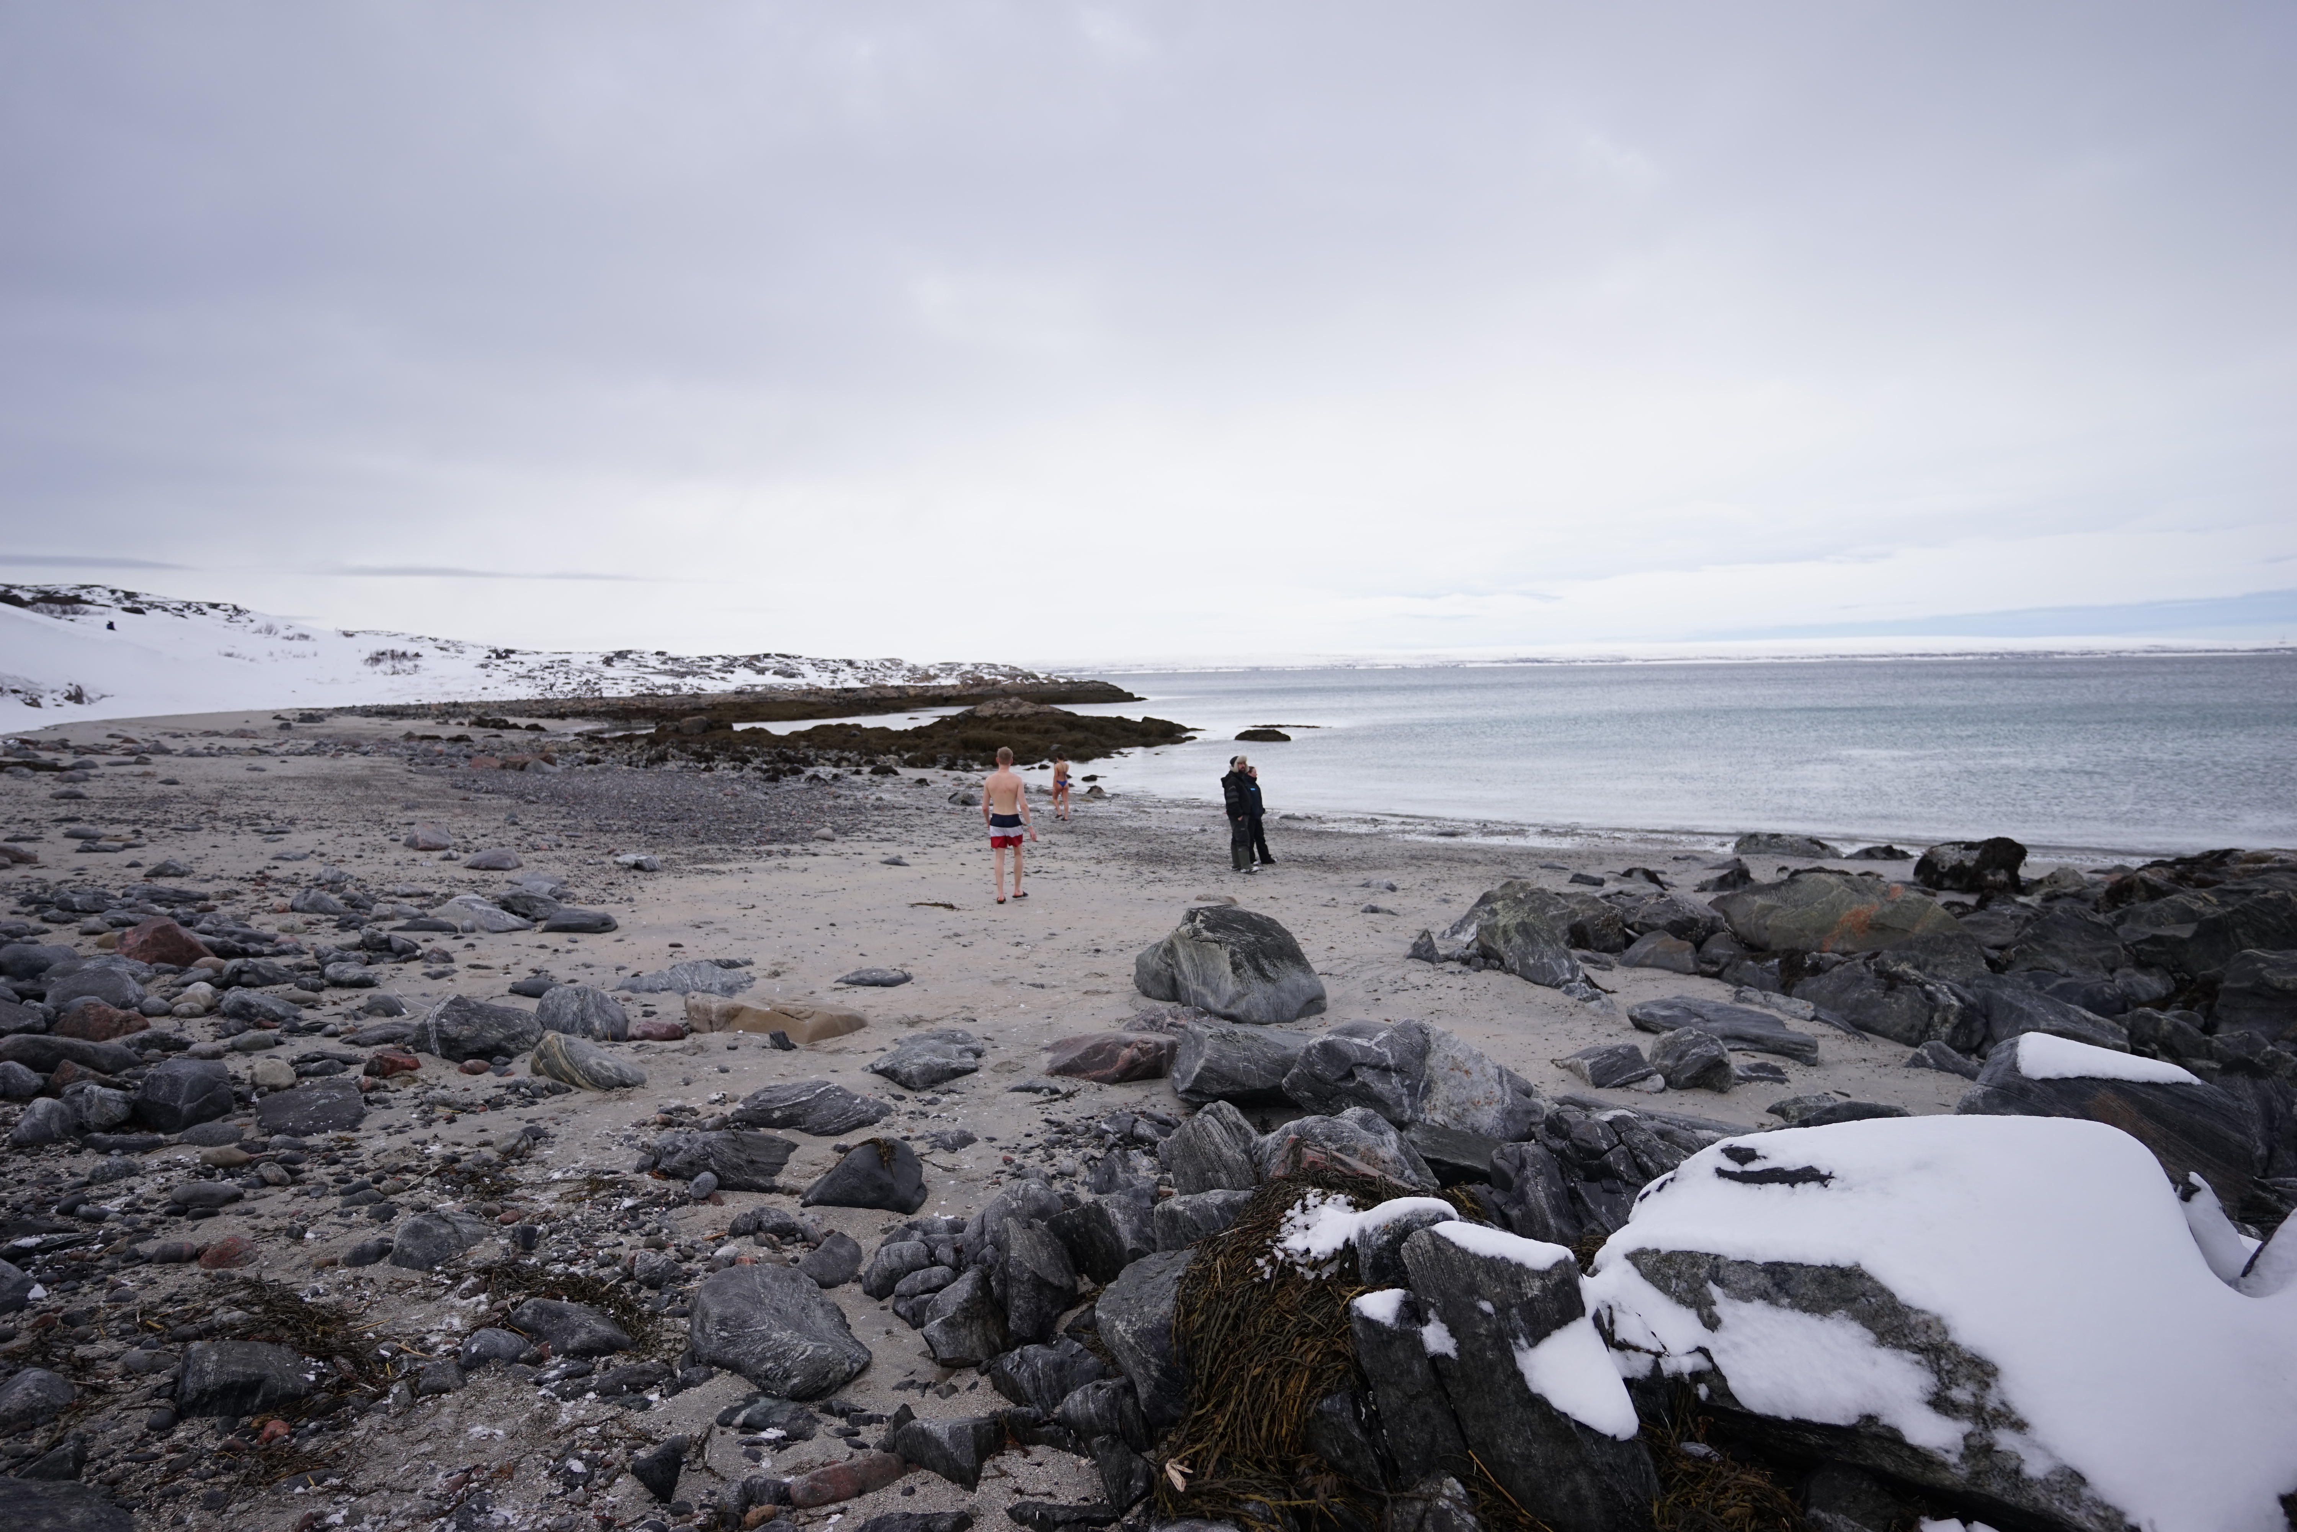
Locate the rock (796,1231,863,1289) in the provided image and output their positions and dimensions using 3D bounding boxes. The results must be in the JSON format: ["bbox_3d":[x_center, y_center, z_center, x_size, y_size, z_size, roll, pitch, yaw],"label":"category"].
[{"bbox_3d":[-0.976,1.513,3.333,0.194,0.125,0.155,-3,5,-20],"label":"rock"}]

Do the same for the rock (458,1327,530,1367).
[{"bbox_3d":[-1.902,1.694,3.157,0.179,0.083,0.104,-4,6,-30],"label":"rock"}]

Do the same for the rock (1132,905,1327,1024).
[{"bbox_3d":[0.572,1.379,7.591,1.328,0.727,1.062,0,5,15],"label":"rock"}]

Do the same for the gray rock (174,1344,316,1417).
[{"bbox_3d":[-2.444,1.665,2.953,0.299,0.117,0.194,-3,5,-25],"label":"gray rock"}]

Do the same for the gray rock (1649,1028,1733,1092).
[{"bbox_3d":[3.046,1.654,6.104,0.411,0.324,0.329,0,5,10],"label":"gray rock"}]

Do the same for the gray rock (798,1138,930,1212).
[{"bbox_3d":[-1.026,1.471,3.924,0.431,0.208,0.302,-1,5,5],"label":"gray rock"}]

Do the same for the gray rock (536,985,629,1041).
[{"bbox_3d":[-3.417,1.487,6.546,0.500,0.315,0.375,-2,5,-15],"label":"gray rock"}]

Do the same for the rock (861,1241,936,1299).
[{"bbox_3d":[-0.767,1.543,3.328,0.167,0.140,0.209,4,7,45],"label":"rock"}]

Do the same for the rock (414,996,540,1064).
[{"bbox_3d":[-3.717,1.423,6.016,0.597,0.289,0.448,-3,5,-20],"label":"rock"}]

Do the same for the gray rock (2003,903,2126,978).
[{"bbox_3d":[7.164,1.388,8.508,0.734,0.569,0.551,2,6,35],"label":"gray rock"}]

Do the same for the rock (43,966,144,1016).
[{"bbox_3d":[-6.221,1.341,6.419,0.432,0.263,0.324,-4,6,-30],"label":"rock"}]

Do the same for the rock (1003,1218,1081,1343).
[{"bbox_3d":[-0.328,1.597,3.376,0.217,0.343,0.239,0,5,15],"label":"rock"}]

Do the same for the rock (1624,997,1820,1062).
[{"bbox_3d":[3.707,1.661,7.031,1.119,0.252,0.481,4,7,43],"label":"rock"}]

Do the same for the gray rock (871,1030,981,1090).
[{"bbox_3d":[-1.146,1.507,5.576,0.500,0.190,0.480,-5,7,-42],"label":"gray rock"}]

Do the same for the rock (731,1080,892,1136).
[{"bbox_3d":[-1.597,1.625,5.167,0.739,0.181,0.406,-1,5,0],"label":"rock"}]

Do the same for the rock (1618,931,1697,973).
[{"bbox_3d":[4.447,1.627,9.487,0.626,0.332,0.438,-1,5,-5],"label":"rock"}]

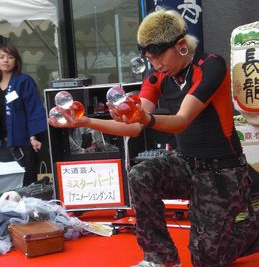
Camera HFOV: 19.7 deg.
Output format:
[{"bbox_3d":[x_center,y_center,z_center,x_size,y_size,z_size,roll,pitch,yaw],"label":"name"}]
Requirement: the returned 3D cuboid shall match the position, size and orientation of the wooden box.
[{"bbox_3d":[-0.446,0.515,3.644,0.197,0.108,0.220,-7,7,-25],"label":"wooden box"}]

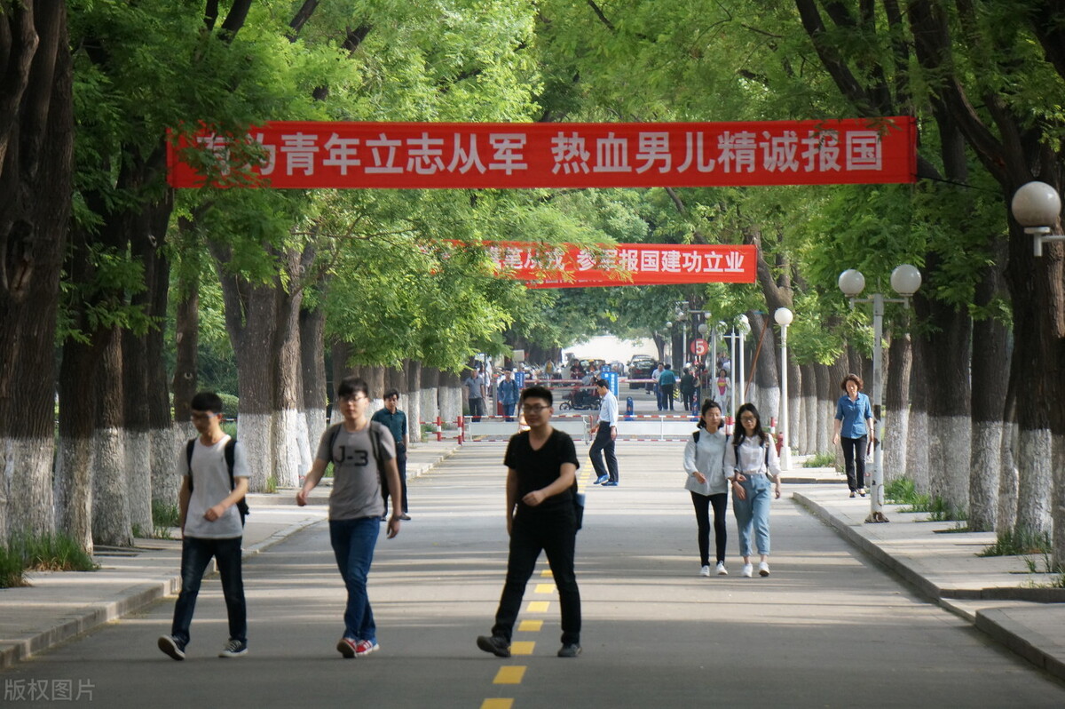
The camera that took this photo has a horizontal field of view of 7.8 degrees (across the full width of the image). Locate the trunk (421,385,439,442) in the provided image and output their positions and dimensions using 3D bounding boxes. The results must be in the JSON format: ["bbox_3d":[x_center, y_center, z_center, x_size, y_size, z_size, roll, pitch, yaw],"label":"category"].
[{"bbox_3d":[-2.759,1.481,210.000,0.470,1.220,0.470,0,0,0],"label":"trunk"}]

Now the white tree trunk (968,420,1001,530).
[{"bbox_3d":[4.730,1.267,81.620,0.352,1.167,0.342,0,0,0],"label":"white tree trunk"}]

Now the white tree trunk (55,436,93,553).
[{"bbox_3d":[-4.265,1.302,72.466,0.362,1.094,0.351,0,0,0],"label":"white tree trunk"}]

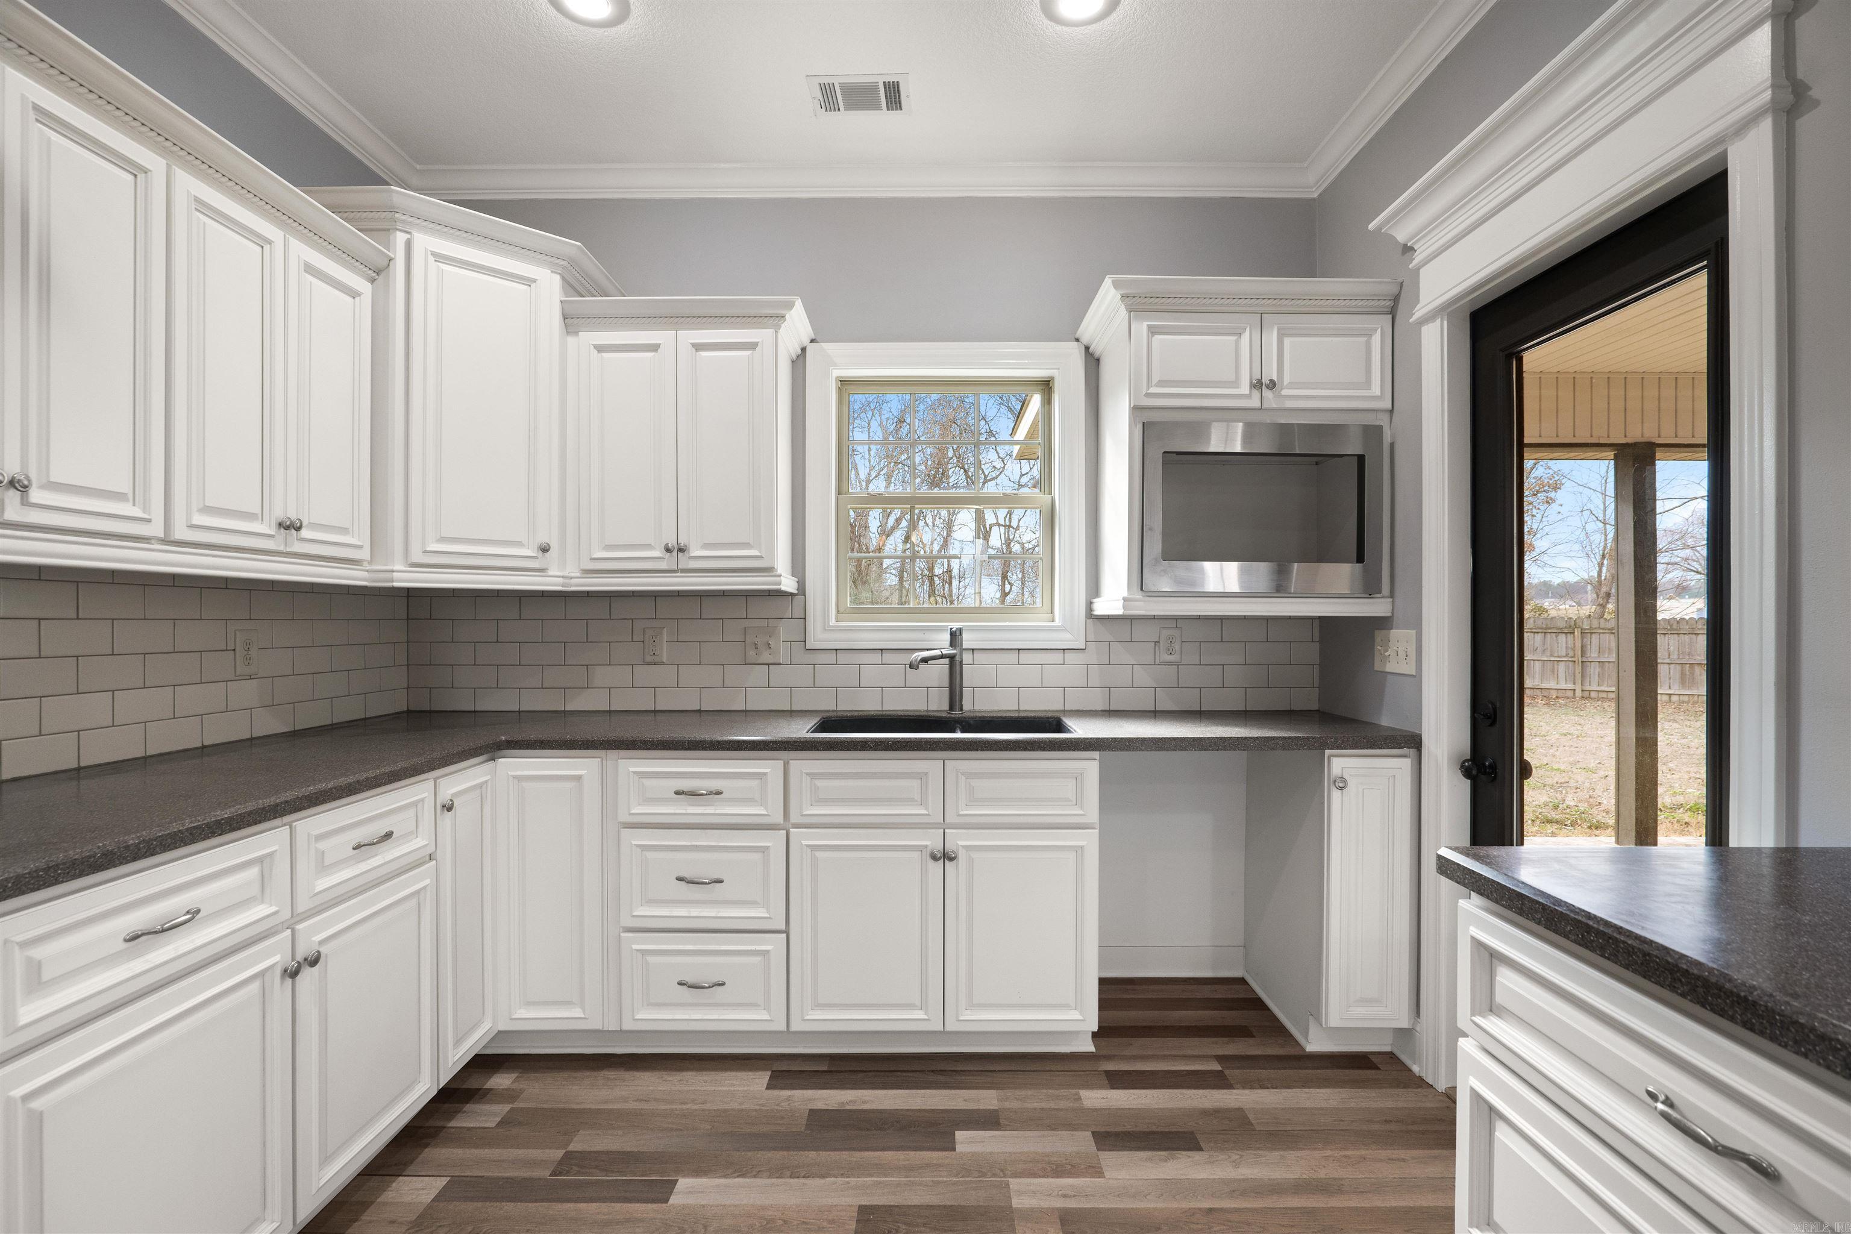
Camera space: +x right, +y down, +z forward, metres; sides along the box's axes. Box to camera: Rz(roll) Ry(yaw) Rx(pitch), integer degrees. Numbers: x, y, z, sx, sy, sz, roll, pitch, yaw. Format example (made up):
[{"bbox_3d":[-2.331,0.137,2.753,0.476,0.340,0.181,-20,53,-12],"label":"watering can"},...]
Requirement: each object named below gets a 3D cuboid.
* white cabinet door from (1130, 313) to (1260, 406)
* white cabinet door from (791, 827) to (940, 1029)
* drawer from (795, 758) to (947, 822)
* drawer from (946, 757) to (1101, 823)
[{"bbox_3d":[0.787,-0.745,2.392,0.375,0.273,0.025,0,0,0],"label":"white cabinet door"},{"bbox_3d":[-0.159,0.850,2.237,0.415,0.546,0.025,0,0,0],"label":"white cabinet door"},{"bbox_3d":[-0.160,0.475,2.481,0.419,0.172,0.480,0,0,0],"label":"drawer"},{"bbox_3d":[0.261,0.470,2.430,0.410,0.170,0.450,0,0,0],"label":"drawer"}]

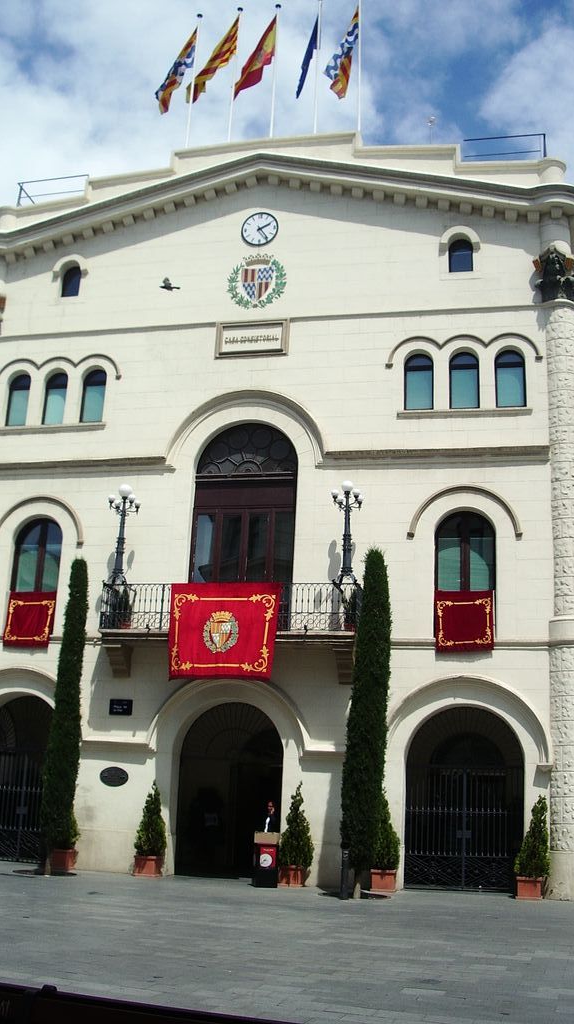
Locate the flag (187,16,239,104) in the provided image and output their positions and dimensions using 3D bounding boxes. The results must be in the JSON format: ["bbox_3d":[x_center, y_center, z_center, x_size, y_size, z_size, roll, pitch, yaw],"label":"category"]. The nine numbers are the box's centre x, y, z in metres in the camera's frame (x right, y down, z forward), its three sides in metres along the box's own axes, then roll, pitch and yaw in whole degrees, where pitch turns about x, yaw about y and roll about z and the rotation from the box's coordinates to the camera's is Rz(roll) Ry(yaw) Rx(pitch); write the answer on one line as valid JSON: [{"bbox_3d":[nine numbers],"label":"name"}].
[{"bbox_3d":[-2.232,-13.782,31.556,1.500,3.000,0.450,-1,-17,14],"label":"flag"}]

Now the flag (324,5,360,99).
[{"bbox_3d":[1.435,-12.452,28.092,1.050,2.622,0.450,-1,-15,13],"label":"flag"}]

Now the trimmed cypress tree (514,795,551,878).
[{"bbox_3d":[5.229,6.911,22.051,0.769,1.721,0.769,-1,-17,13],"label":"trimmed cypress tree"}]

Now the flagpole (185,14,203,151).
[{"bbox_3d":[-2.893,-13.045,31.843,0.111,5.494,0.111,-1,-17,13],"label":"flagpole"}]

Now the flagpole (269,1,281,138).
[{"bbox_3d":[-0.325,-11.889,28.143,0.140,4.492,0.140,-1,-15,13],"label":"flagpole"}]

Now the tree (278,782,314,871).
[{"bbox_3d":[0.197,6.688,22.039,0.791,1.803,0.780,2,-13,0],"label":"tree"}]

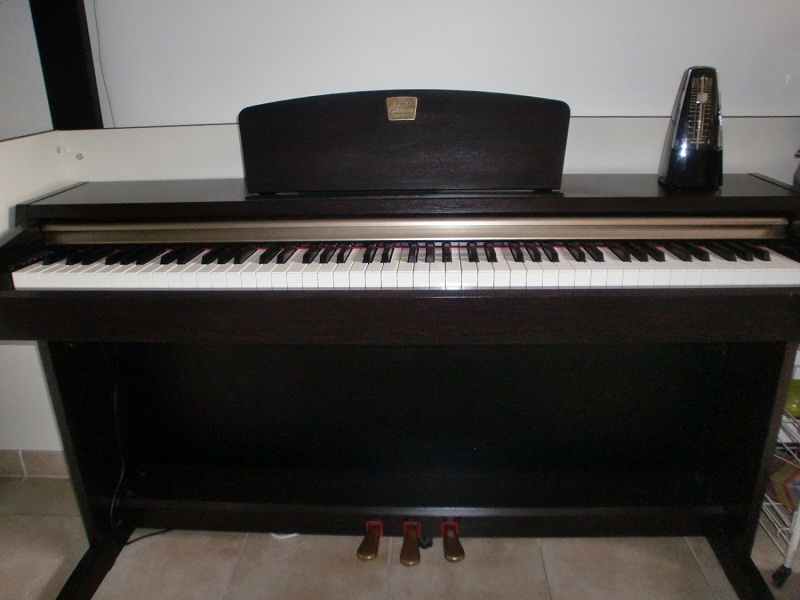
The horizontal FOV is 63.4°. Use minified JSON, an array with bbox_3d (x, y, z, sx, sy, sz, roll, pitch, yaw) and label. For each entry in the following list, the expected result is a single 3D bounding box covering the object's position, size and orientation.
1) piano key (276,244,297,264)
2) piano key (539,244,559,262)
[{"bbox_3d":[-0.183,-0.075,1.049,0.013,0.012,0.092,0,18,3],"label":"piano key"},{"bbox_3d":[0.237,-0.076,1.018,0.012,0.013,0.098,0,17,4],"label":"piano key"}]

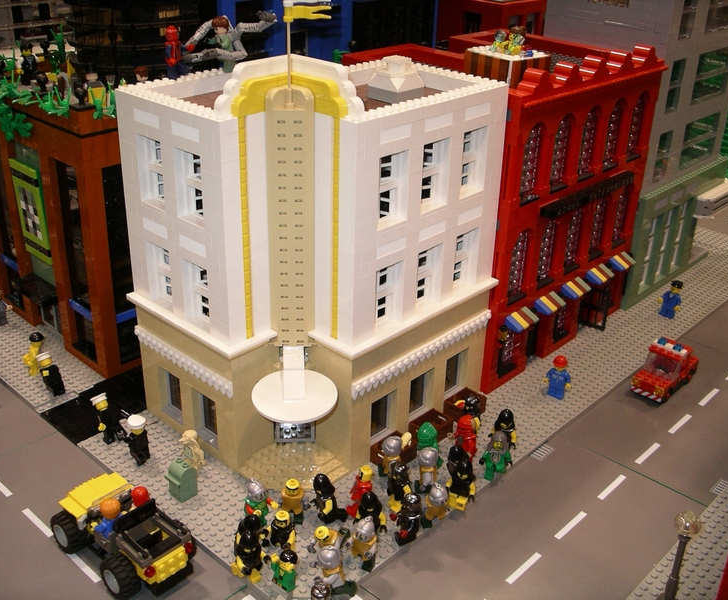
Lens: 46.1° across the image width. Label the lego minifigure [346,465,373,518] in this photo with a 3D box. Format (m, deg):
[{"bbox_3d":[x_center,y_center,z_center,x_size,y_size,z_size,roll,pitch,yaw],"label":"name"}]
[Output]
[{"bbox_3d":[-0.001,0.144,0.647,0.019,0.040,0.024,-21,34,-37],"label":"lego minifigure"}]

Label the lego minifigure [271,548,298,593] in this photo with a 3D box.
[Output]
[{"bbox_3d":[-0.051,0.182,0.559,0.024,0.042,0.015,22,32,35],"label":"lego minifigure"}]

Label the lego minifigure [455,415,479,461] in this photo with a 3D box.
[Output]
[{"bbox_3d":[0.084,0.114,0.703,0.018,0.041,0.024,-5,27,-12],"label":"lego minifigure"}]

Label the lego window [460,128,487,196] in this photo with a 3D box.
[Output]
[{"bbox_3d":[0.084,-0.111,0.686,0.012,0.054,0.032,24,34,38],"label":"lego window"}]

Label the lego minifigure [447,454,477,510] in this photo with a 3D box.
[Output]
[{"bbox_3d":[0.075,0.142,0.653,0.025,0.042,0.019,9,28,15],"label":"lego minifigure"}]

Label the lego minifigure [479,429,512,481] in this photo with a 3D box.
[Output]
[{"bbox_3d":[0.107,0.123,0.685,0.027,0.043,0.017,8,27,12],"label":"lego minifigure"}]

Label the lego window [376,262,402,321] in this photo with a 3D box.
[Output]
[{"bbox_3d":[0.014,-0.004,0.663,0.012,0.054,0.032,24,34,38],"label":"lego window"}]

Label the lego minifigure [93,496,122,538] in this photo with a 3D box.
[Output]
[{"bbox_3d":[-0.178,0.151,0.597,0.018,0.033,0.023,24,34,38],"label":"lego minifigure"}]

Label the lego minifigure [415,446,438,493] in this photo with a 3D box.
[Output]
[{"bbox_3d":[0.048,0.134,0.669,0.018,0.042,0.024,2,27,1],"label":"lego minifigure"}]

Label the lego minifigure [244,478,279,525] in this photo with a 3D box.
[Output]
[{"bbox_3d":[-0.076,0.152,0.625,0.025,0.042,0.018,-17,32,-32],"label":"lego minifigure"}]

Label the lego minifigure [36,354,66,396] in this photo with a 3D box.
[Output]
[{"bbox_3d":[-0.288,0.068,0.783,0.024,0.043,0.015,26,48,38],"label":"lego minifigure"}]

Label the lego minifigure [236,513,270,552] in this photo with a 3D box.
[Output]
[{"bbox_3d":[-0.078,0.168,0.600,0.018,0.042,0.025,25,35,37],"label":"lego minifigure"}]

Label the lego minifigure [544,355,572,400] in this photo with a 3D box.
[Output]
[{"bbox_3d":[0.181,0.071,0.795,0.026,0.043,0.013,24,34,38],"label":"lego minifigure"}]

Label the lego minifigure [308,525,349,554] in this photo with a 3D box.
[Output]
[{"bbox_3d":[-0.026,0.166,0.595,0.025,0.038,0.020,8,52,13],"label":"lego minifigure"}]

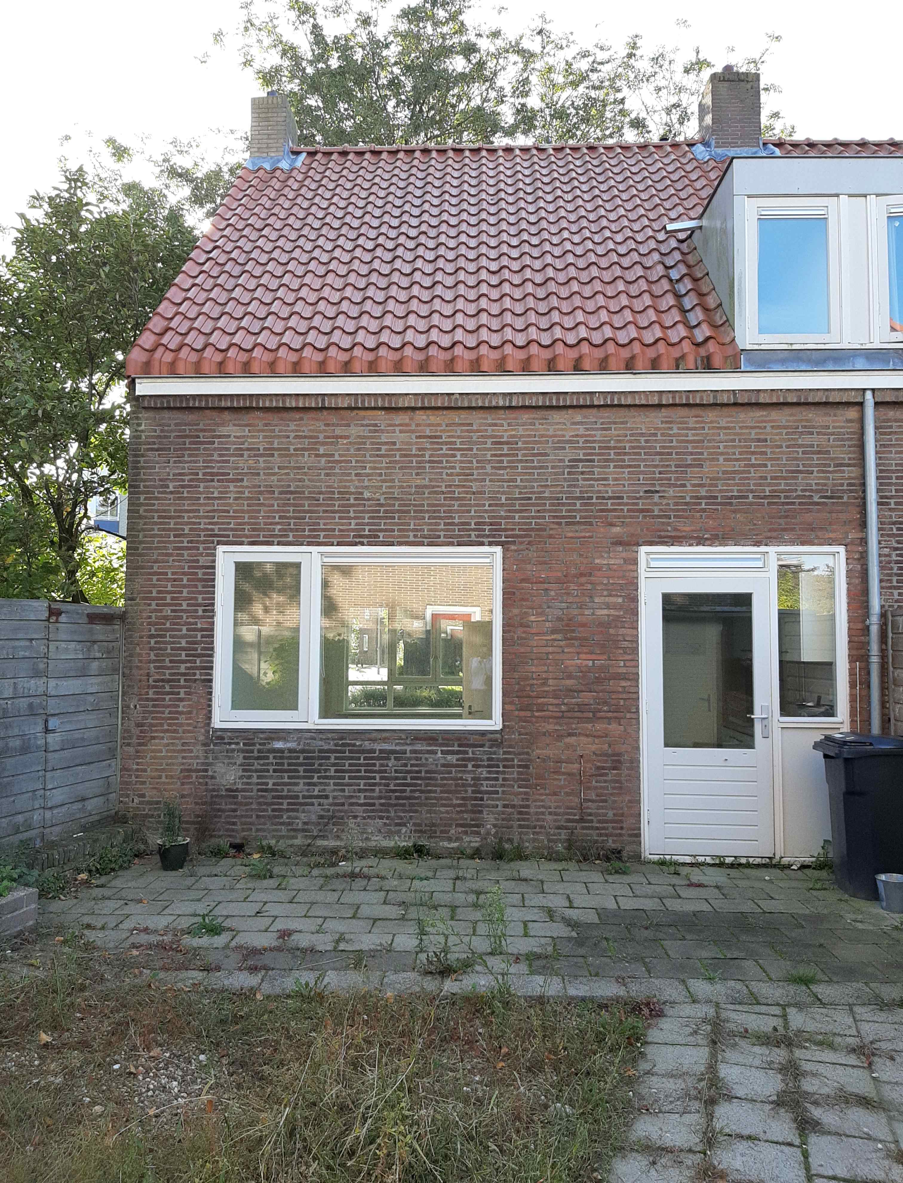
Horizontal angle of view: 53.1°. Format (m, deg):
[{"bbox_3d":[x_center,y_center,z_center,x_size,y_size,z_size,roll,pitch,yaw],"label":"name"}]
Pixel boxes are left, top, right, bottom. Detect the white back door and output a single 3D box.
[{"bbox_3d":[1.984,0.952,7.014,0.972,2.154,0.079,0,-4,3],"label":"white back door"}]

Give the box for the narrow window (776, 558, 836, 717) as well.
[{"bbox_3d":[2.757,0.344,7.035,0.454,1.267,0.059,0,-4,3],"label":"narrow window"}]

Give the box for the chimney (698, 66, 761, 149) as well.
[{"bbox_3d":[3.356,-5.706,10.909,0.559,1.139,0.594,0,-4,3],"label":"chimney"}]

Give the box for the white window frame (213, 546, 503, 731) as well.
[{"bbox_3d":[-0.742,0.366,7.201,2.281,1.442,0.099,0,-4,3],"label":"white window frame"}]

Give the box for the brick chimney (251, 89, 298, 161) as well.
[{"bbox_3d":[-2.193,-5.685,11.240,0.433,0.990,0.564,0,-4,3],"label":"brick chimney"}]

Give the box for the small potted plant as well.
[{"bbox_3d":[-2.055,1.789,6.693,0.241,0.514,0.241,0,-4,3],"label":"small potted plant"}]

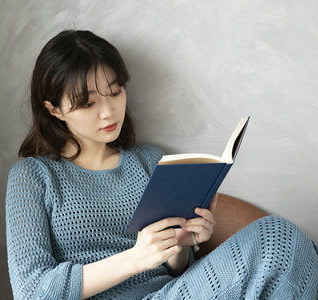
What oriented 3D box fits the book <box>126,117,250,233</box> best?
[{"bbox_3d":[0.070,0.059,1.031,0.242,0.194,0.071,-27,65,-38],"label":"book"}]

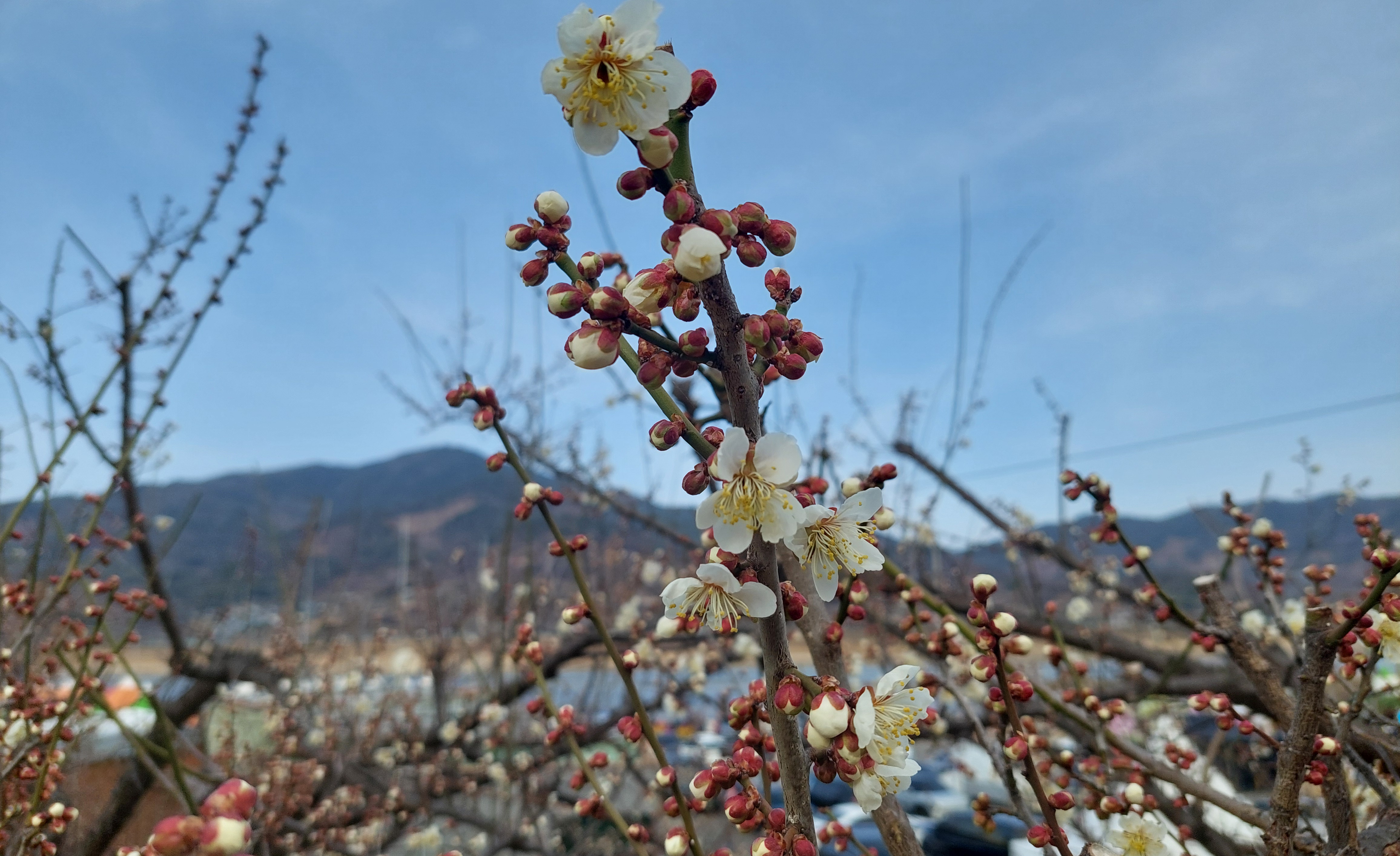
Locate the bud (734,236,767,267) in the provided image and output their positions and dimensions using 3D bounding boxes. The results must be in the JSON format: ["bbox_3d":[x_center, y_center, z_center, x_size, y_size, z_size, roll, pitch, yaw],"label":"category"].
[{"bbox_3d":[0.011,-0.040,0.227,0.007,0.008,0.007,-6,-25,0],"label":"bud"}]

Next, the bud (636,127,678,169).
[{"bbox_3d":[-0.009,-0.061,0.220,0.008,0.008,0.009,0,-23,13],"label":"bud"}]

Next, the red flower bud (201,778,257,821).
[{"bbox_3d":[-0.077,0.061,0.165,0.009,0.007,0.007,-31,0,16],"label":"red flower bud"}]

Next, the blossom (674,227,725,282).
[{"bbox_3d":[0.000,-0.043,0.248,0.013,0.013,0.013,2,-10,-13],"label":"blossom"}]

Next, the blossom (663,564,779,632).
[{"bbox_3d":[0.004,0.039,0.228,0.025,0.013,0.020,2,-44,2],"label":"blossom"}]

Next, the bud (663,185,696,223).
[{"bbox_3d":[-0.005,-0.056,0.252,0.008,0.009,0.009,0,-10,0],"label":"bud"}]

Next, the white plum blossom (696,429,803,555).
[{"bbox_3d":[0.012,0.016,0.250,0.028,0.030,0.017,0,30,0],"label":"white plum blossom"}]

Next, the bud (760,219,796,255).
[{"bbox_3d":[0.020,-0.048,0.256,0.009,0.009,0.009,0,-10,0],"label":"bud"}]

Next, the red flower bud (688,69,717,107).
[{"bbox_3d":[0.001,-0.074,0.220,0.006,0.008,0.006,21,0,0],"label":"red flower bud"}]

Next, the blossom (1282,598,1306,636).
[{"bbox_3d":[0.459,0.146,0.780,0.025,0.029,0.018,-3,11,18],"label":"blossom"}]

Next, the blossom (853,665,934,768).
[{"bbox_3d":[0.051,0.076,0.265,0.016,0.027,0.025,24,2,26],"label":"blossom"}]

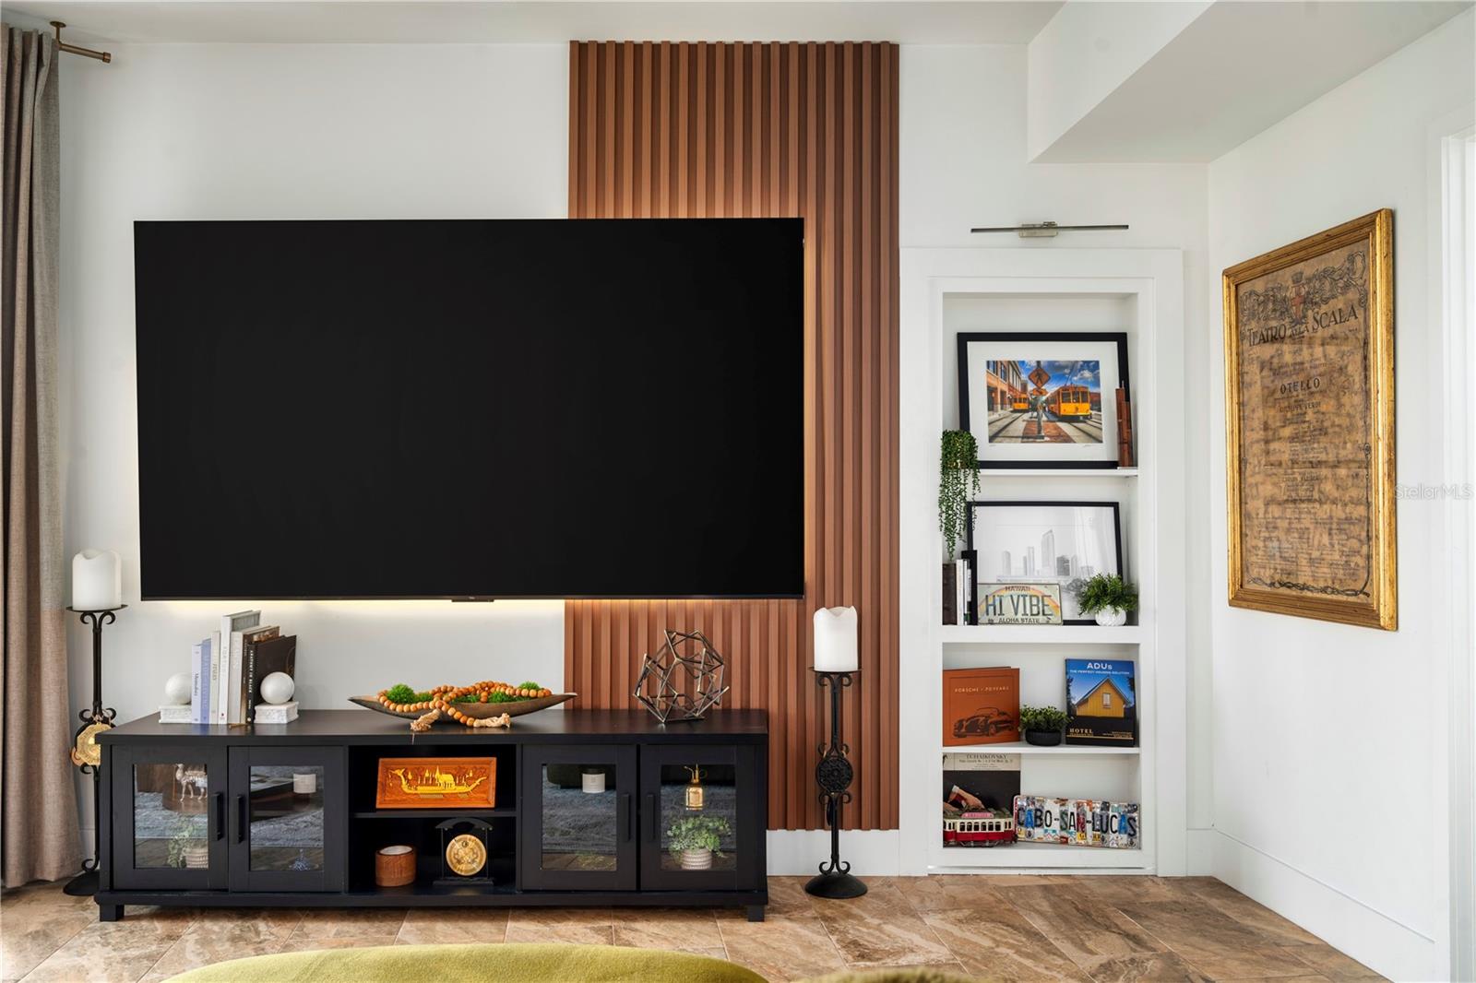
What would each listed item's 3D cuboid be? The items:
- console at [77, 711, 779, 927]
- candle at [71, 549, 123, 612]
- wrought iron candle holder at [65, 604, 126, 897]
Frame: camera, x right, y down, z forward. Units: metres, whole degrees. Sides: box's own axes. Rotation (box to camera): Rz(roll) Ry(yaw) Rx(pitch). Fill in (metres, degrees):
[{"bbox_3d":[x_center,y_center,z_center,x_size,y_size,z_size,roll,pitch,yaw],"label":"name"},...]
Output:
[{"bbox_3d":[-0.902,0.996,3.714,1.982,0.555,0.425,0,-1,0],"label":"console"},{"bbox_3d":[-2.072,0.286,3.841,0.138,0.188,0.138,0,-1,0],"label":"candle"},{"bbox_3d":[-2.068,0.824,3.834,0.202,0.903,0.202,0,-1,0],"label":"wrought iron candle holder"}]

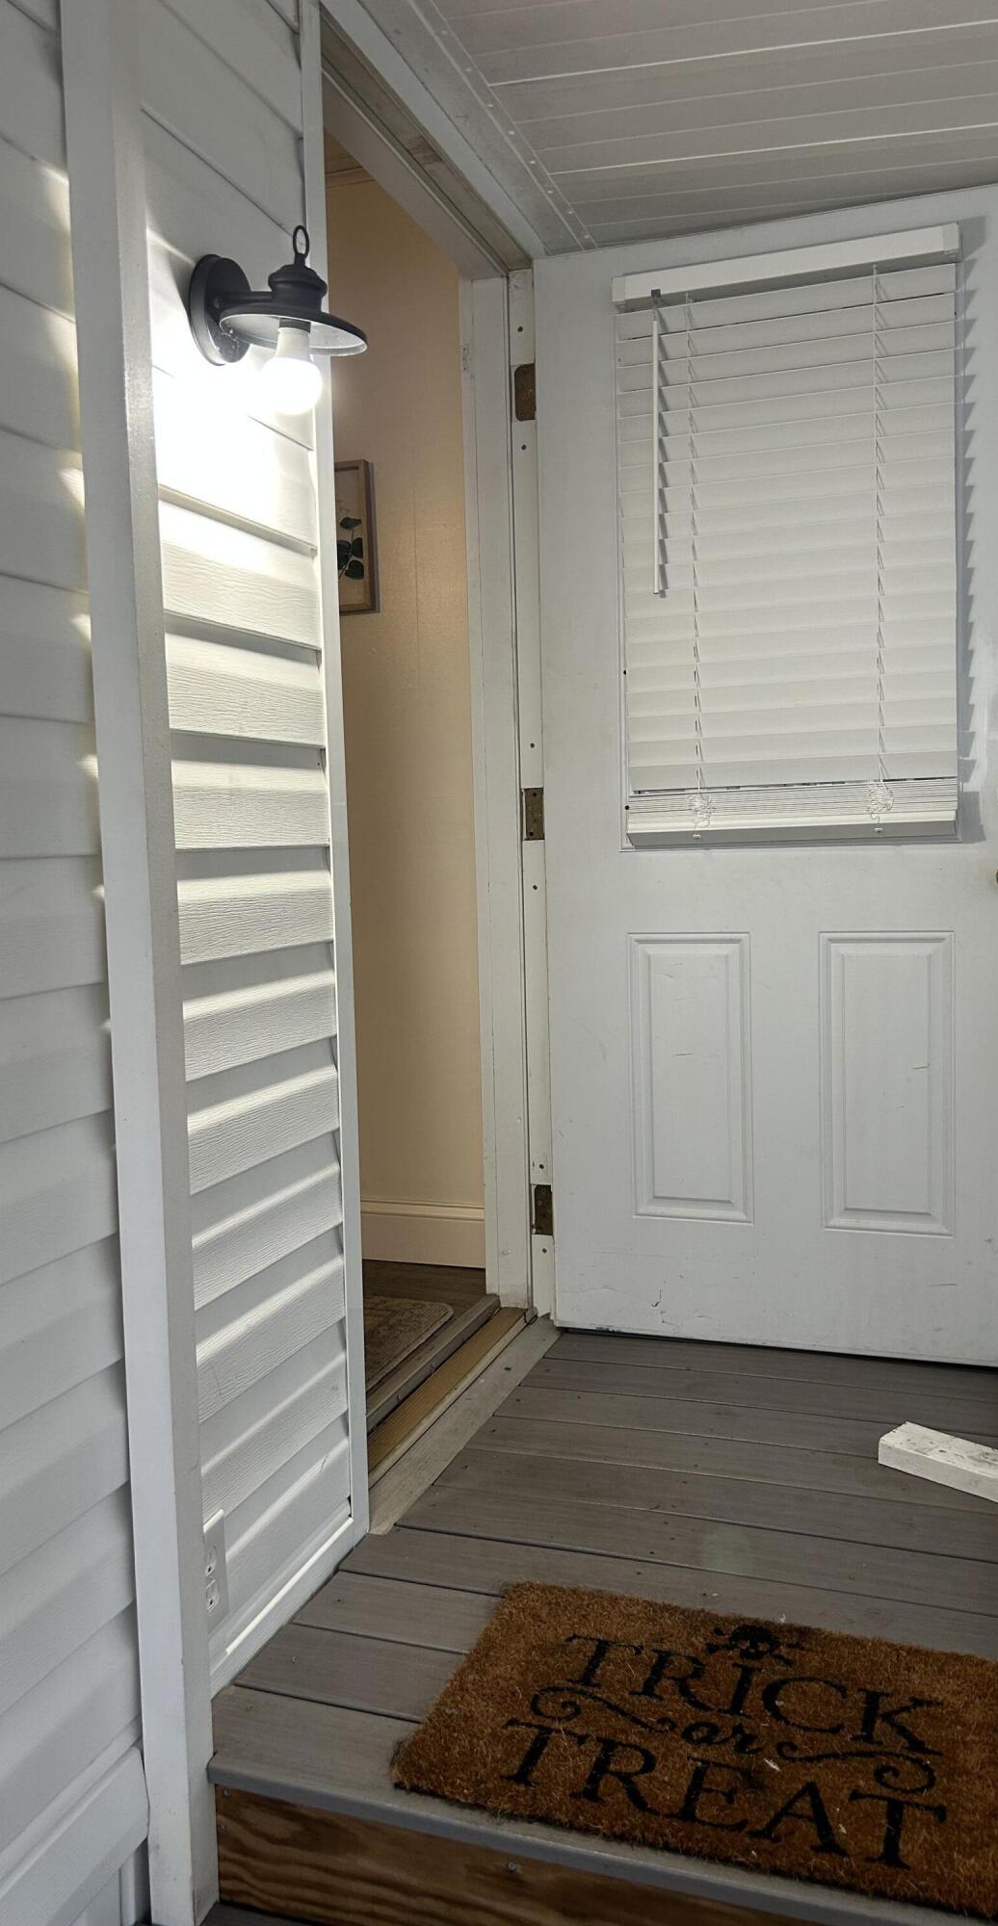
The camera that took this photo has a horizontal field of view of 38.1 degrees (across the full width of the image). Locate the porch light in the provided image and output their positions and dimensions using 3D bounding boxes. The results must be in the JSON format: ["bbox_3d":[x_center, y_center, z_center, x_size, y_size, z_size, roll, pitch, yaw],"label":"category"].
[{"bbox_3d":[-0.236,-0.704,1.591,0.178,0.197,0.160,0,5,19],"label":"porch light"}]

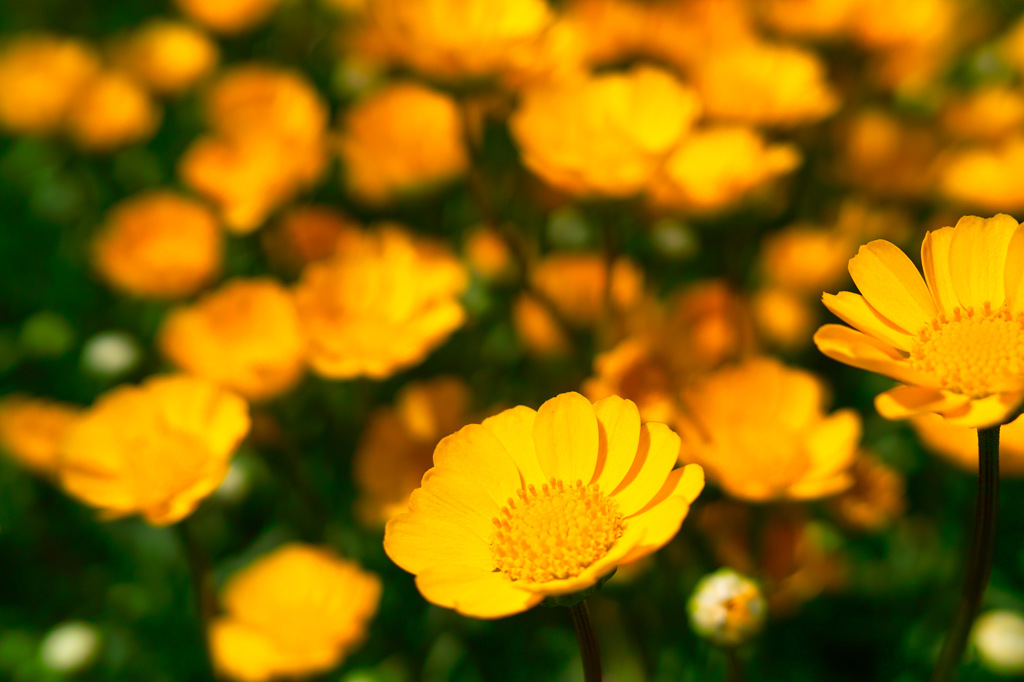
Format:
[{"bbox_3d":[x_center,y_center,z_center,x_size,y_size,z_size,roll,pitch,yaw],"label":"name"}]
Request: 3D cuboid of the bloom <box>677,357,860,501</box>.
[{"bbox_3d":[0.062,0.021,0.280,0.043,0.021,0.043,7,34,0],"label":"bloom"}]

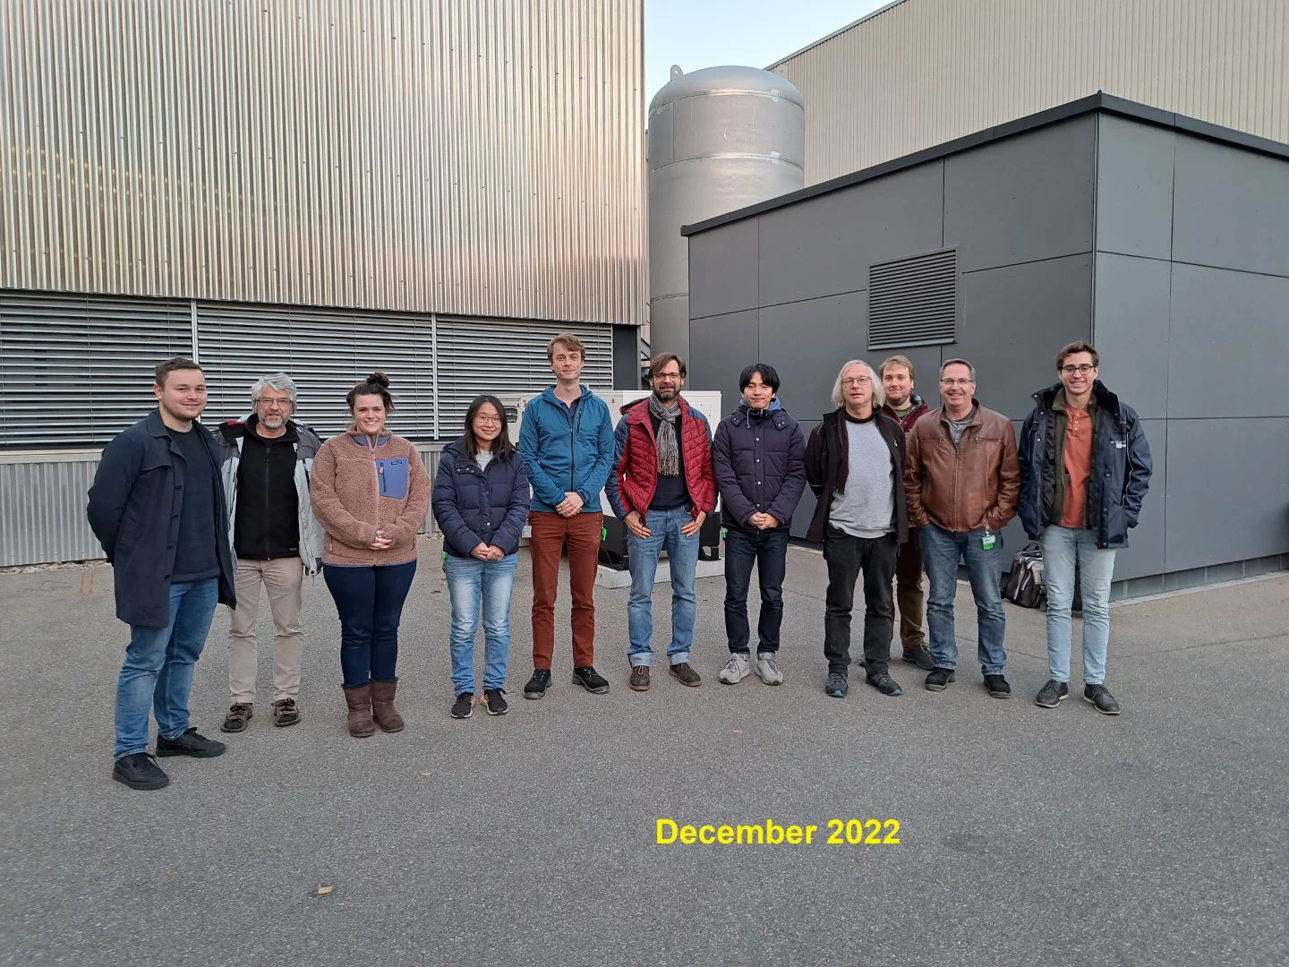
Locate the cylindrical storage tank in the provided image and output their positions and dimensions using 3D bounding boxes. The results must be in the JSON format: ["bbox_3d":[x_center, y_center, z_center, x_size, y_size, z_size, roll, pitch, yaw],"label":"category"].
[{"bbox_3d":[1.325,-3.079,14.342,2.446,6.700,2.446,0,4,5],"label":"cylindrical storage tank"}]

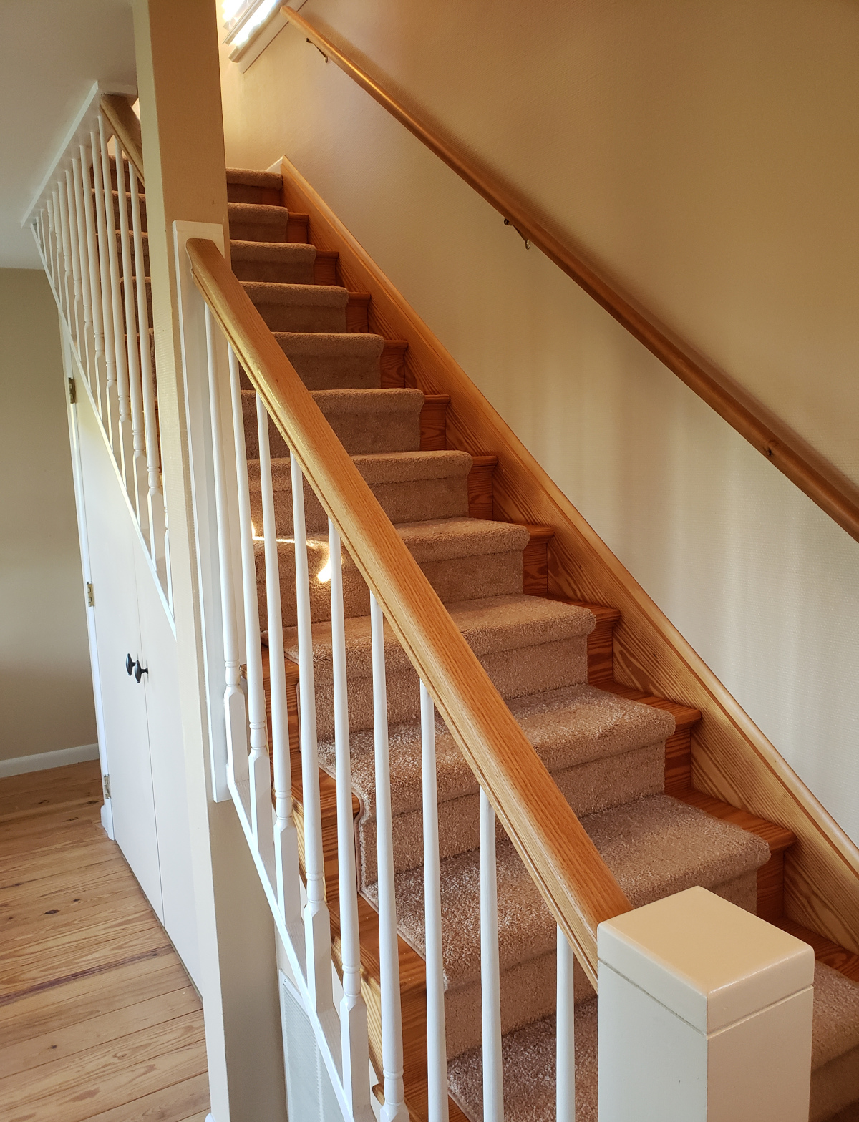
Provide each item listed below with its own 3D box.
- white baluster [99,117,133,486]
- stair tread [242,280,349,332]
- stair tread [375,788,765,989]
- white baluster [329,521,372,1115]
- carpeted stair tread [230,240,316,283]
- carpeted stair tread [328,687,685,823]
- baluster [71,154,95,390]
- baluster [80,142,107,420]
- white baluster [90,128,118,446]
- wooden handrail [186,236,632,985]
[{"bbox_3d":[-0.852,-0.694,2.343,0.032,0.986,0.032,-7,10,-30],"label":"white baluster"},{"bbox_3d":[-0.695,-0.873,3.063,0.786,0.197,0.308,-6,10,-31],"label":"stair tread"},{"bbox_3d":[0.301,0.626,1.699,0.786,0.072,0.308,-6,10,-31],"label":"stair tread"},{"bbox_3d":[-0.133,0.429,1.359,0.033,0.982,0.033,-6,10,-31],"label":"white baluster"},{"bbox_3d":[-0.827,-1.076,3.226,0.769,0.197,0.293,-7,10,-30],"label":"carpeted stair tread"},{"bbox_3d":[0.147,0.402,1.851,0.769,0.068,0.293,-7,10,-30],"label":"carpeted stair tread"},{"bbox_3d":[-1.055,-0.881,2.637,0.033,0.677,0.033,-6,10,-31],"label":"baluster"},{"bbox_3d":[-0.991,-0.817,2.557,0.032,0.794,0.032,-7,10,-30],"label":"baluster"},{"bbox_3d":[-0.916,-0.751,2.442,0.032,0.875,0.032,-7,10,-30],"label":"white baluster"},{"bbox_3d":[-0.113,-0.081,1.231,0.057,0.058,1.480,-6,46,-31],"label":"wooden handrail"}]

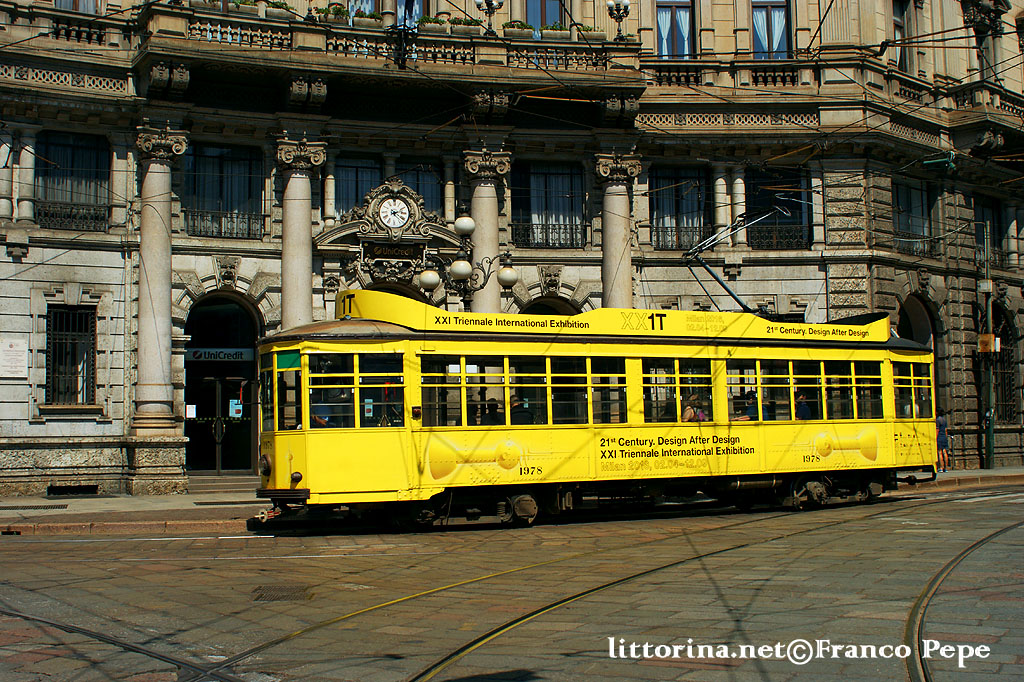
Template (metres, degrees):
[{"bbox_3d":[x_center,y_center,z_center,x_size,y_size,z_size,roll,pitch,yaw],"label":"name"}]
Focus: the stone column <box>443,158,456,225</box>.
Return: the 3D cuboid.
[{"bbox_3d":[-1.600,-3.665,30.711,0.400,2.080,0.400,0,-5,-10],"label":"stone column"}]

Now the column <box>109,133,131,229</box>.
[{"bbox_3d":[-8.831,-3.601,26.845,0.476,2.184,0.400,2,-5,-28],"label":"column"}]

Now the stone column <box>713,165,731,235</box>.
[{"bbox_3d":[5.642,-3.703,32.160,0.440,2.140,0.440,-1,-5,-2],"label":"stone column"}]

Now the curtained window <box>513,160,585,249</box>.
[{"bbox_3d":[0.963,-3.679,32.216,2.035,2.415,0.250,0,-4,-10],"label":"curtained window"}]

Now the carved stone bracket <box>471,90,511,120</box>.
[{"bbox_3d":[-0.530,-5.913,30.115,0.950,0.650,0.750,0,-4,-13],"label":"carved stone bracket"}]

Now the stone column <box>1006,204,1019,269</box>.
[{"bbox_3d":[15.624,-3.262,37.278,0.380,2.020,0.380,3,-6,-41],"label":"stone column"}]

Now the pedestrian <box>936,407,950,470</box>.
[{"bbox_3d":[11.421,2.615,31.700,0.460,1.746,0.330,-4,-6,33],"label":"pedestrian"}]

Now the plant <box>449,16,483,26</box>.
[{"bbox_3d":[-1.178,-8.094,30.253,0.860,0.250,0.330,0,-5,-10],"label":"plant"}]

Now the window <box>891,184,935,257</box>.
[{"bbox_3d":[11.922,-3.632,35.463,2.439,2.255,0.250,3,-6,-43],"label":"window"}]

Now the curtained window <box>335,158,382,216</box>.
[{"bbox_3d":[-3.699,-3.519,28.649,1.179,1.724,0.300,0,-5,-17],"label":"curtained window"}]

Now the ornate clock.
[{"bbox_3d":[-2.763,-3.024,28.100,0.763,0.762,0.250,0,-5,-17],"label":"ornate clock"}]

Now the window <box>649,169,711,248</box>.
[{"bbox_3d":[4.269,-3.390,30.500,1.600,2.143,0.300,-1,-5,-4],"label":"window"}]

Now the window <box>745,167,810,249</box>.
[{"bbox_3d":[6.813,-3.413,30.700,1.712,2.157,0.300,-1,-5,-2],"label":"window"}]

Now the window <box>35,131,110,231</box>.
[{"bbox_3d":[-10.331,-3.773,28.072,1.660,2.330,0.300,1,-5,-26],"label":"window"}]

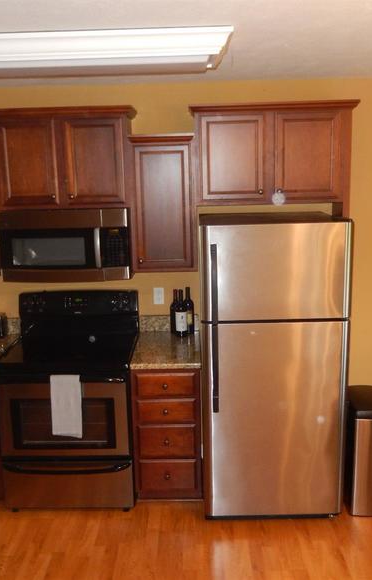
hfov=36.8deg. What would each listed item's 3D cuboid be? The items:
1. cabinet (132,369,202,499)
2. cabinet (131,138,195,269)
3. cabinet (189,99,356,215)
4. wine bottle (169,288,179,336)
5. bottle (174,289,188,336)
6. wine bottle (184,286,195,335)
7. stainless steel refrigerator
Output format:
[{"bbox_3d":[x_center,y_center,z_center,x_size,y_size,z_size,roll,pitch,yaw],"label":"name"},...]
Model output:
[{"bbox_3d":[-0.098,0.797,3.502,0.395,0.875,0.620,-1,12,1],"label":"cabinet"},{"bbox_3d":[-0.124,-0.511,3.339,0.380,0.776,0.340,-1,11,1],"label":"cabinet"},{"bbox_3d":[0.494,-0.779,3.272,0.935,0.572,0.345,-1,11,1],"label":"cabinet"},{"bbox_3d":[-0.066,0.134,3.618,0.076,0.295,0.076,-1,12,1],"label":"wine bottle"},{"bbox_3d":[-0.026,0.145,3.557,0.076,0.298,0.076,-1,12,1],"label":"bottle"},{"bbox_3d":[0.018,0.130,3.614,0.076,0.302,0.076,-1,12,1],"label":"wine bottle"},{"bbox_3d":[0.490,0.411,3.320,0.757,1.685,0.710,-1,12,1],"label":"stainless steel refrigerator"}]

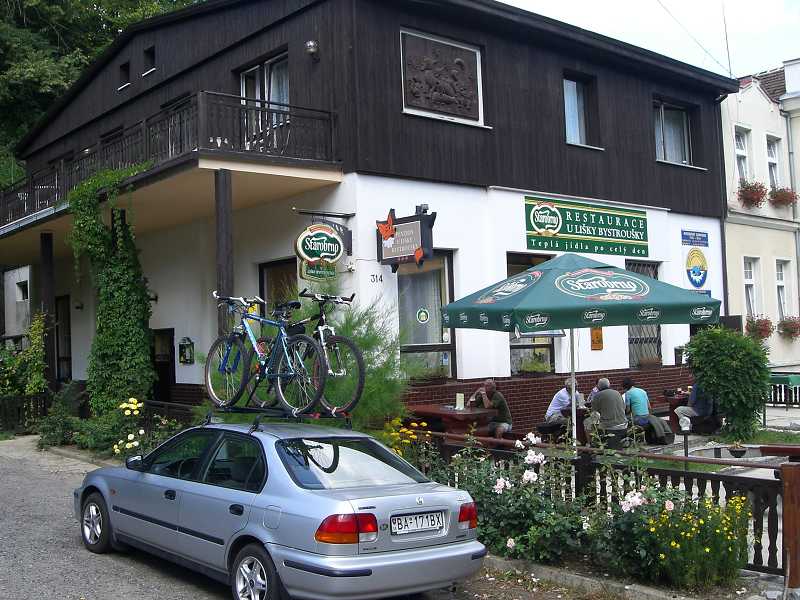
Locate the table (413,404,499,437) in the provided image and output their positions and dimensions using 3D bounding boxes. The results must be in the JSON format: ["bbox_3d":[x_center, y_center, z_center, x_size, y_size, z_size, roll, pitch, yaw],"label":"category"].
[{"bbox_3d":[0.743,2.156,14.111,0.800,0.750,1.800,1,-5,-40],"label":"table"}]

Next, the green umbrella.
[{"bbox_3d":[2.537,0.851,12.943,3.000,3.060,3.000,-1,-2,-14],"label":"green umbrella"}]

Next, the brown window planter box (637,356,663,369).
[{"bbox_3d":[5.483,1.291,18.986,0.750,0.270,0.250,0,-3,-41],"label":"brown window planter box"}]

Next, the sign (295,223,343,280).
[{"bbox_3d":[-1.350,-0.789,14.599,0.900,0.920,0.130,1,-5,-40],"label":"sign"}]

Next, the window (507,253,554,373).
[{"bbox_3d":[2.643,0.274,17.799,1.440,2.420,0.150,1,-5,-40],"label":"window"}]

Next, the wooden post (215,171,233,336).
[{"bbox_3d":[-2.568,0.326,12.889,0.180,4.400,0.180,0,-3,-41],"label":"wooden post"}]

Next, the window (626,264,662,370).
[{"bbox_3d":[5.276,0.307,19.004,1.200,2.280,0.150,0,-3,-41],"label":"window"}]

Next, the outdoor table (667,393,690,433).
[{"bbox_3d":[5.453,2.058,16.141,1.200,0.750,0.850,0,-3,-41],"label":"outdoor table"}]

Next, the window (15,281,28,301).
[{"bbox_3d":[-11.320,-0.263,26.471,0.150,0.550,1.050,0,-3,-41],"label":"window"}]

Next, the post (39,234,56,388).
[{"bbox_3d":[-7.610,0.664,19.065,0.210,4.250,0.210,1,-5,-40],"label":"post"}]

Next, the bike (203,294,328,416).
[{"bbox_3d":[-1.192,0.456,7.658,0.580,1.030,1.740,6,-5,-45],"label":"bike"}]

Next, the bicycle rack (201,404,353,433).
[{"bbox_3d":[-1.038,1.063,7.778,1.200,0.210,1.500,6,-5,-45],"label":"bicycle rack"}]

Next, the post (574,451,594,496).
[{"bbox_3d":[1.926,2.074,9.069,0.130,0.990,0.130,1,-5,-41],"label":"post"}]

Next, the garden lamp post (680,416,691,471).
[{"bbox_3d":[3.680,1.899,11.312,0.140,0.770,0.140,0,-3,-41],"label":"garden lamp post"}]

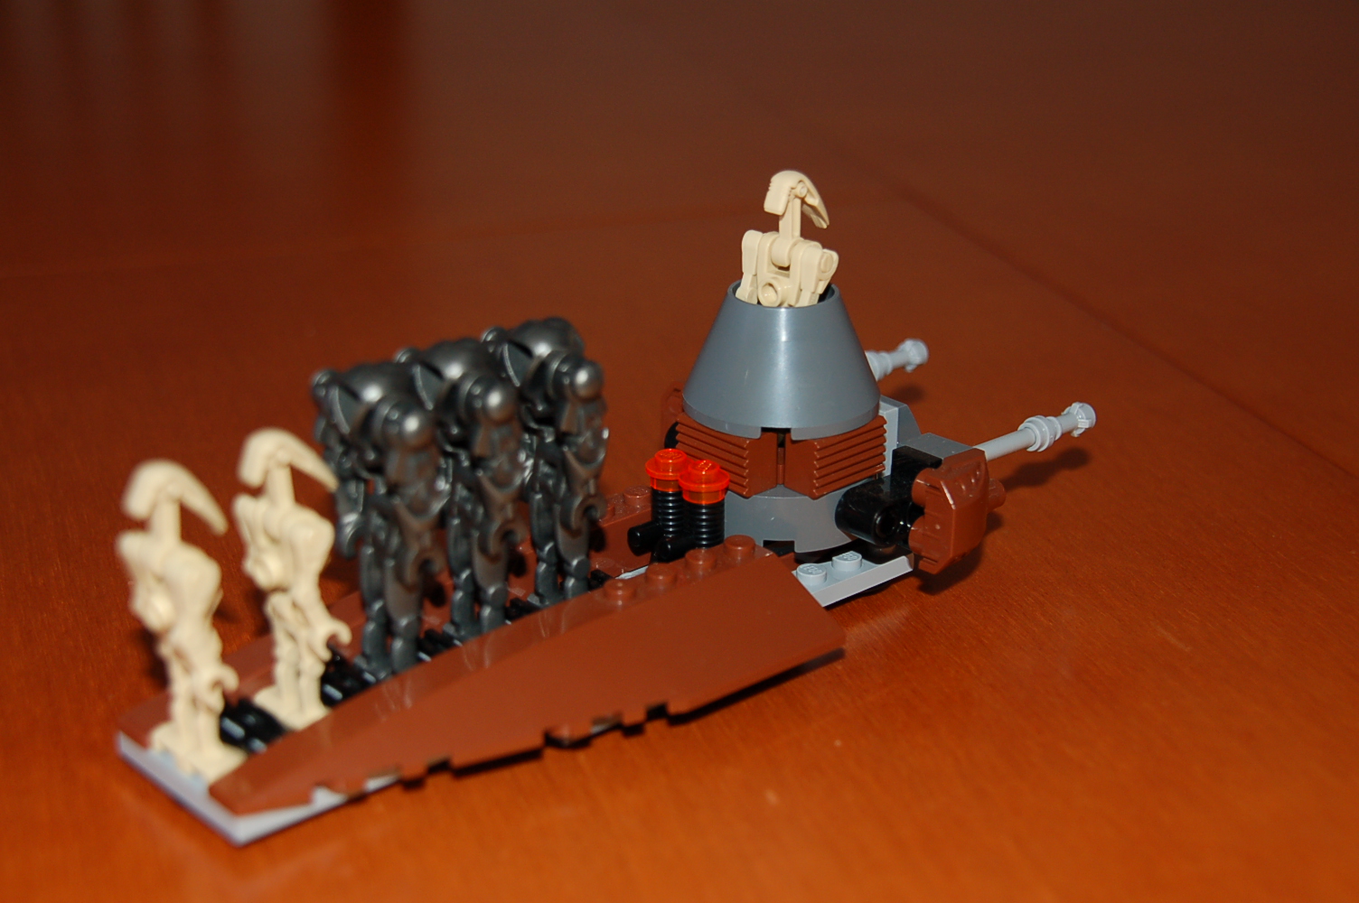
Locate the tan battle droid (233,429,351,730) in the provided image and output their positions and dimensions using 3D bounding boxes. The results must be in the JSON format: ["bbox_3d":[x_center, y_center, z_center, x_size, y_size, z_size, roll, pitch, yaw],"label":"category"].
[{"bbox_3d":[-0.052,0.018,0.308,0.014,0.045,0.019,-18,28,-38],"label":"tan battle droid"}]

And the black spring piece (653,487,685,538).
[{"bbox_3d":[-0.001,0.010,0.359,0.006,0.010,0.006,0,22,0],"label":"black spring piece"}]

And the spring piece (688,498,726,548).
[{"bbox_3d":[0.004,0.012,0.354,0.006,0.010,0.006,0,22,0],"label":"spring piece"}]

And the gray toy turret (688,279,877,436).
[{"bbox_3d":[0.016,-0.017,0.360,0.032,0.019,0.032,0,22,0],"label":"gray toy turret"}]

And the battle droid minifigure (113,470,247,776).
[{"bbox_3d":[-0.065,0.022,0.298,0.014,0.045,0.019,-18,28,-38],"label":"battle droid minifigure"}]

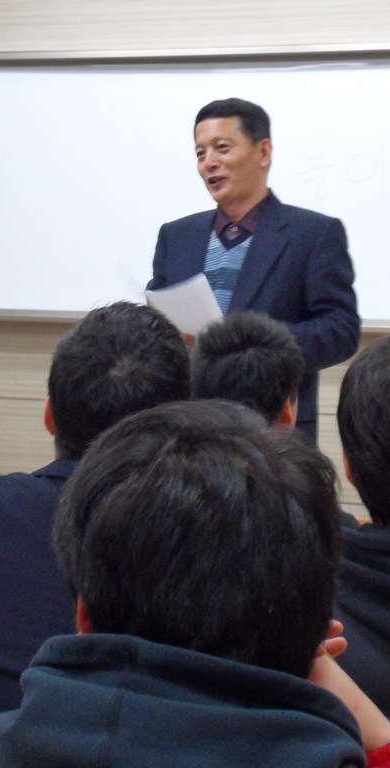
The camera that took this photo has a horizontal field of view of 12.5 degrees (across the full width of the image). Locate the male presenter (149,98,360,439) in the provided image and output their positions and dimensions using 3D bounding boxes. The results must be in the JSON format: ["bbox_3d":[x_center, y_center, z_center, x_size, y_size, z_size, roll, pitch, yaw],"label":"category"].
[{"bbox_3d":[0.125,0.190,4.170,0.550,1.700,0.420,3,5,23],"label":"male presenter"}]

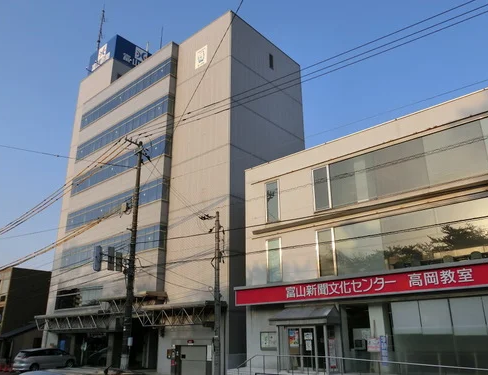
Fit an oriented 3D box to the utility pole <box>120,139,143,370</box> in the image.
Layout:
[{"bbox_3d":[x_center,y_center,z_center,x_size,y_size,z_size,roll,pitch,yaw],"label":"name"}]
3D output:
[{"bbox_3d":[-6.435,3.349,24.510,0.380,13.500,0.380,-18,-26,38],"label":"utility pole"}]

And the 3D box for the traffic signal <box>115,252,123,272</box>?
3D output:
[{"bbox_3d":[-6.961,4.180,23.439,0.200,1.080,0.340,-17,-26,38],"label":"traffic signal"}]

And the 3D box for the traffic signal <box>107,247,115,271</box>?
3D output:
[{"bbox_3d":[-7.278,3.933,23.008,0.200,1.220,0.360,-17,-26,38],"label":"traffic signal"}]

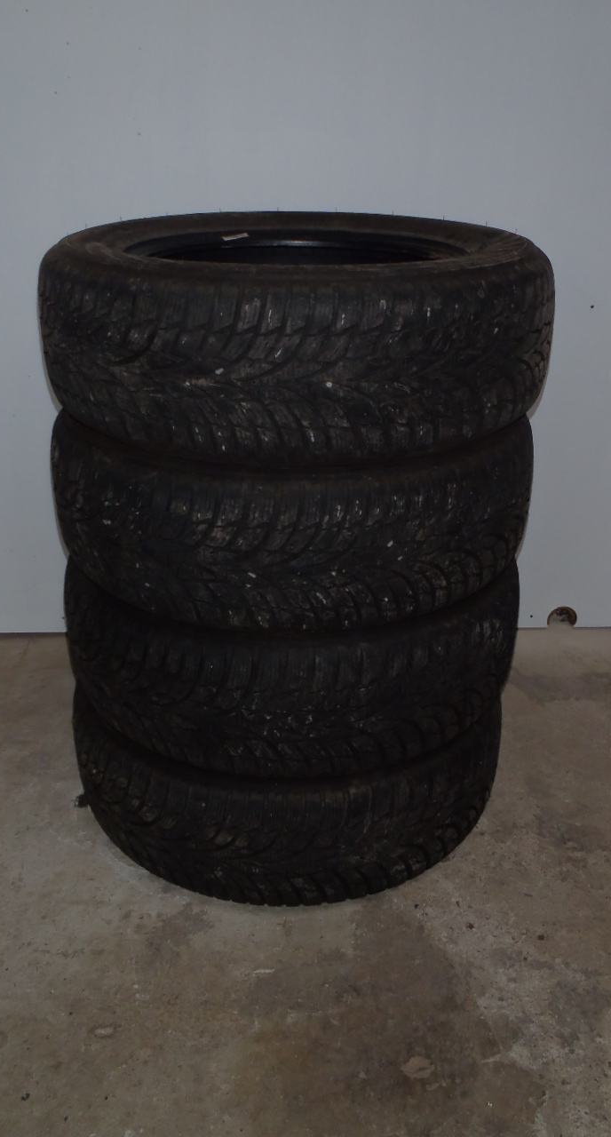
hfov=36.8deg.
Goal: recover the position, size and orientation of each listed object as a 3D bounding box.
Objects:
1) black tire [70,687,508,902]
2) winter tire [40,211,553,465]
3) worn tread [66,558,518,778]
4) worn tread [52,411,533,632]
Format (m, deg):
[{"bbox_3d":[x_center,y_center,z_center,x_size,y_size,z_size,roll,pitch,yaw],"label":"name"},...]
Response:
[{"bbox_3d":[-0.025,0.222,1.406,0.632,0.196,0.632,0,26,0],"label":"black tire"},{"bbox_3d":[-0.009,-0.320,1.171,0.632,0.196,0.632,0,26,0],"label":"winter tire"},{"bbox_3d":[-0.018,0.044,1.312,0.634,0.200,0.634,1,26,0],"label":"worn tread"},{"bbox_3d":[-0.015,-0.139,1.238,0.634,0.200,0.634,1,26,0],"label":"worn tread"}]

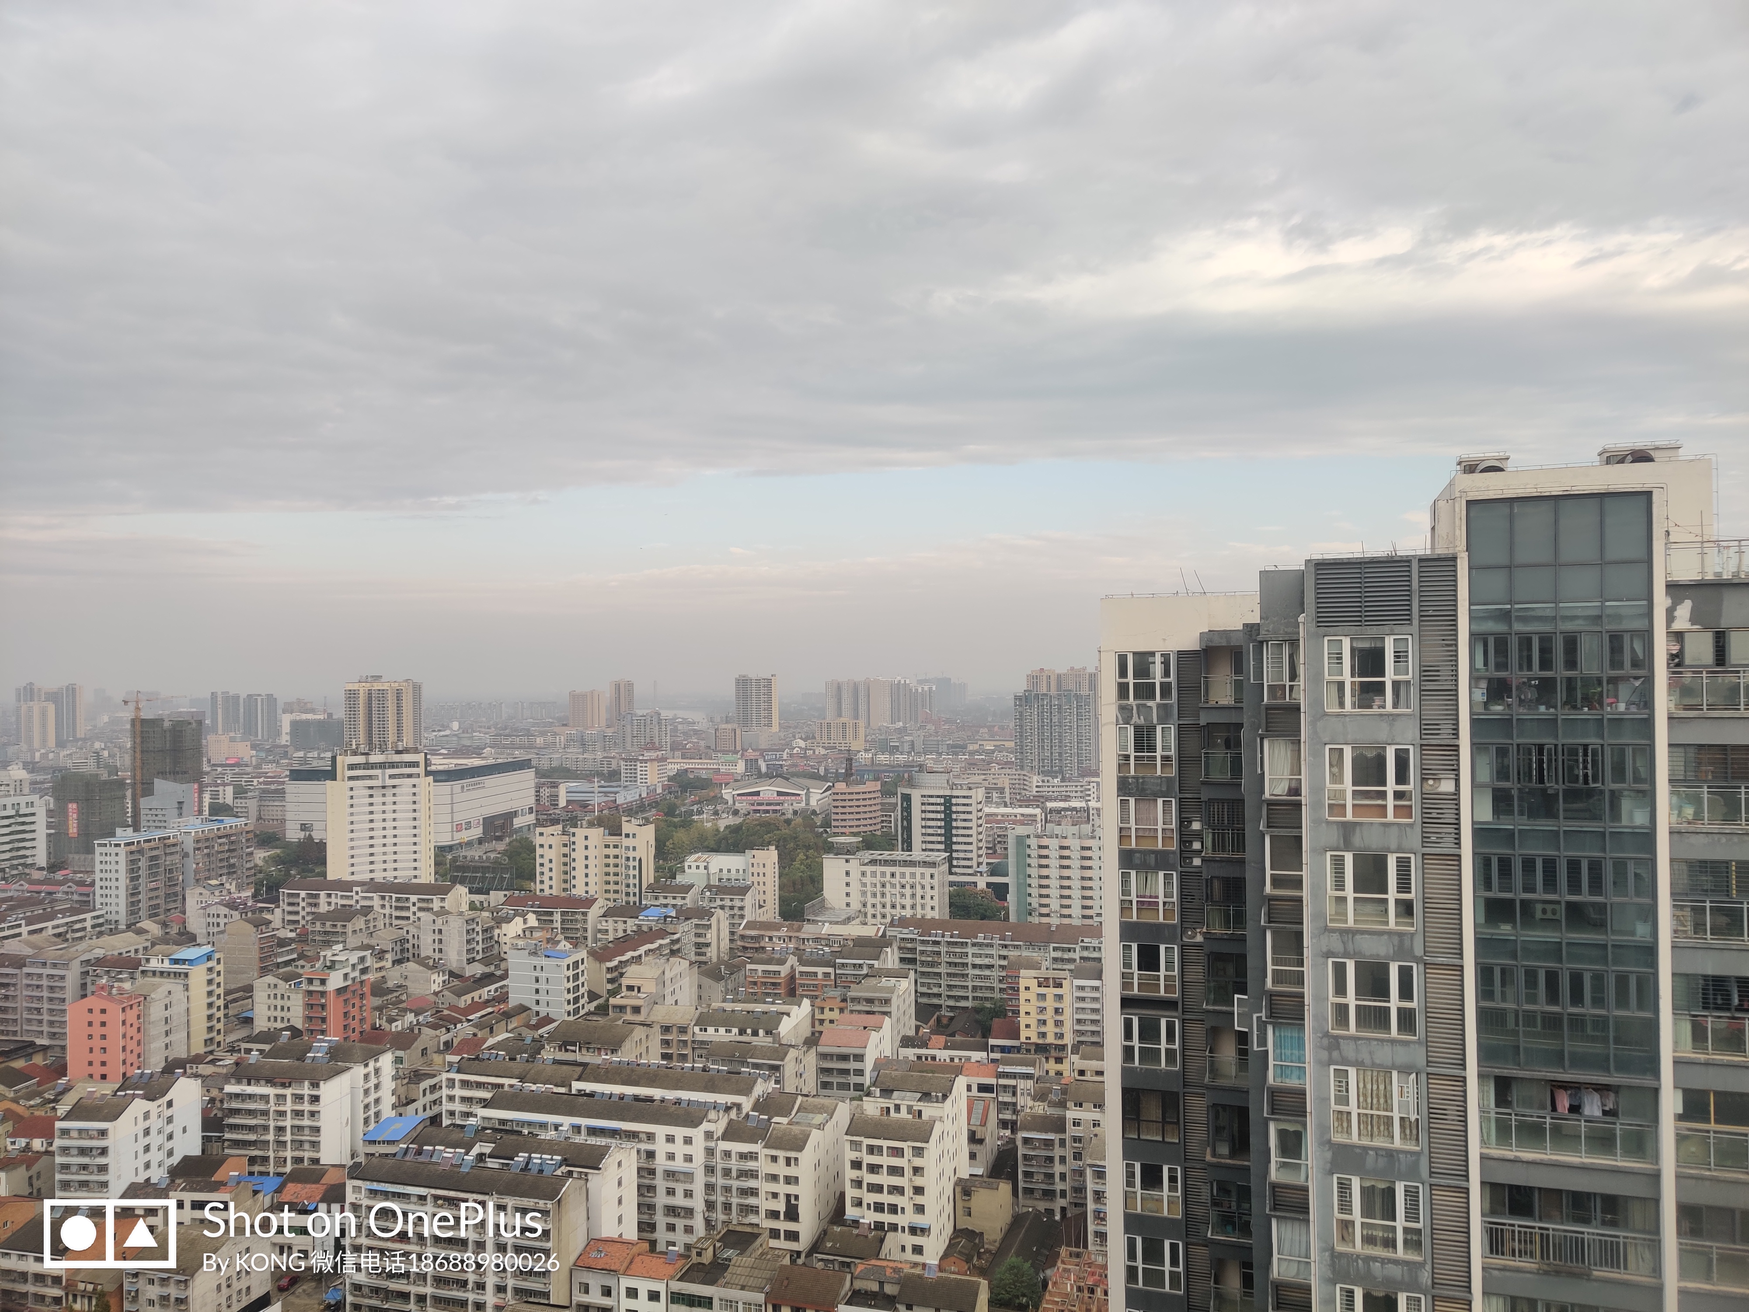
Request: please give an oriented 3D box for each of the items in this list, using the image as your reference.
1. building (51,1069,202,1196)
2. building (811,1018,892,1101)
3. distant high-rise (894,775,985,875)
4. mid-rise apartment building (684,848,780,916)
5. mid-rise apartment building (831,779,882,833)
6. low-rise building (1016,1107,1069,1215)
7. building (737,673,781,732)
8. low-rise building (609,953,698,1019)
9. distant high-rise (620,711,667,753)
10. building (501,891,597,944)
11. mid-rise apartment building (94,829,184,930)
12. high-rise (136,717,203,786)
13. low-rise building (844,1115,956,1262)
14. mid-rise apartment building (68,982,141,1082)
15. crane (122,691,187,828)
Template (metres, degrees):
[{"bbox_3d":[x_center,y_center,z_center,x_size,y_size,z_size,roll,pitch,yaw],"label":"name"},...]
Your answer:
[{"bbox_3d":[-134.400,88.940,247.300,10.500,20.200,25.500,-1,-1,4],"label":"building"},{"bbox_3d":[-4.150,88.340,292.740,10.700,19.000,20.000,-1,-1,15],"label":"building"},{"bbox_3d":[30.260,77.130,603.120,35.700,49.500,15.000,-1,-1,24],"label":"distant high-rise"},{"bbox_3d":[-52.870,86.020,510.780,33.500,29.000,15.500,-1,-1,14],"label":"mid-rise apartment building"},{"bbox_3d":[-9.350,84.950,739.040,28.000,38.000,19.000,-1,-1,8],"label":"mid-rise apartment building"},{"bbox_3d":[30.120,88.750,238.660,8.600,16.300,10.000,-1,-1,16],"label":"low-rise building"},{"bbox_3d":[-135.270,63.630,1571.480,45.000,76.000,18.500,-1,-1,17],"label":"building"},{"bbox_3d":[-55.020,88.530,338.970,9.800,22.300,25.000,-1,-1,19],"label":"low-rise building"},{"bbox_3d":[-248.780,86.620,1474.270,47.000,51.000,16.500,-1,-1,14],"label":"distant high-rise"},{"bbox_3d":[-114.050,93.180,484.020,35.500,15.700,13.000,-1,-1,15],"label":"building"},{"bbox_3d":[-274.104,83.882,509.321,12.780,36.000,28.786,-1,-1,12],"label":"mid-rise apartment building"},{"bbox_3d":[-417.210,72.810,807.240,35.000,73.000,17.000,-1,-1,6],"label":"high-rise"},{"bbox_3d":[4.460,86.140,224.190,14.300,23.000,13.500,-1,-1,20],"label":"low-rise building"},{"bbox_3d":[-175.946,86.896,312.479,12.894,22.500,7.976,-1,-1,6],"label":"mid-rise apartment building"},{"bbox_3d":[-410.617,63.522,779.200,3.000,87.000,60.000,-1,-1,5],"label":"crane"}]

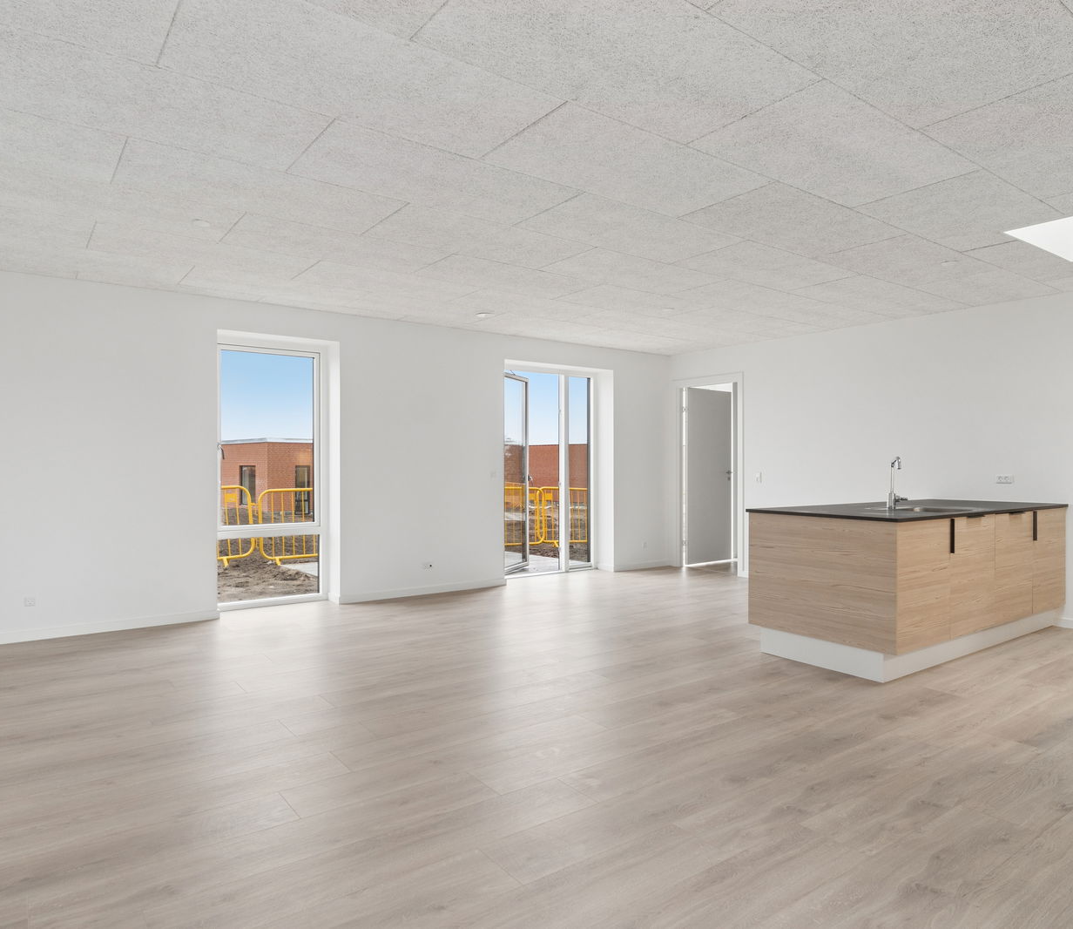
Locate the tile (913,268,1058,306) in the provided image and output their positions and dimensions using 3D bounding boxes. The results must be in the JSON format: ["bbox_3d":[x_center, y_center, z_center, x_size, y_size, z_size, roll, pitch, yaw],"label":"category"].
[{"bbox_3d":[3.285,-1.296,5.110,1.122,0.030,0.600,0,1,-36],"label":"tile"}]

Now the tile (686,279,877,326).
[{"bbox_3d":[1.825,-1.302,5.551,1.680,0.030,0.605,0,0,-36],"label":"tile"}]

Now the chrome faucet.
[{"bbox_3d":[2.427,0.122,4.652,0.180,0.360,0.120,-1,1,-44],"label":"chrome faucet"}]

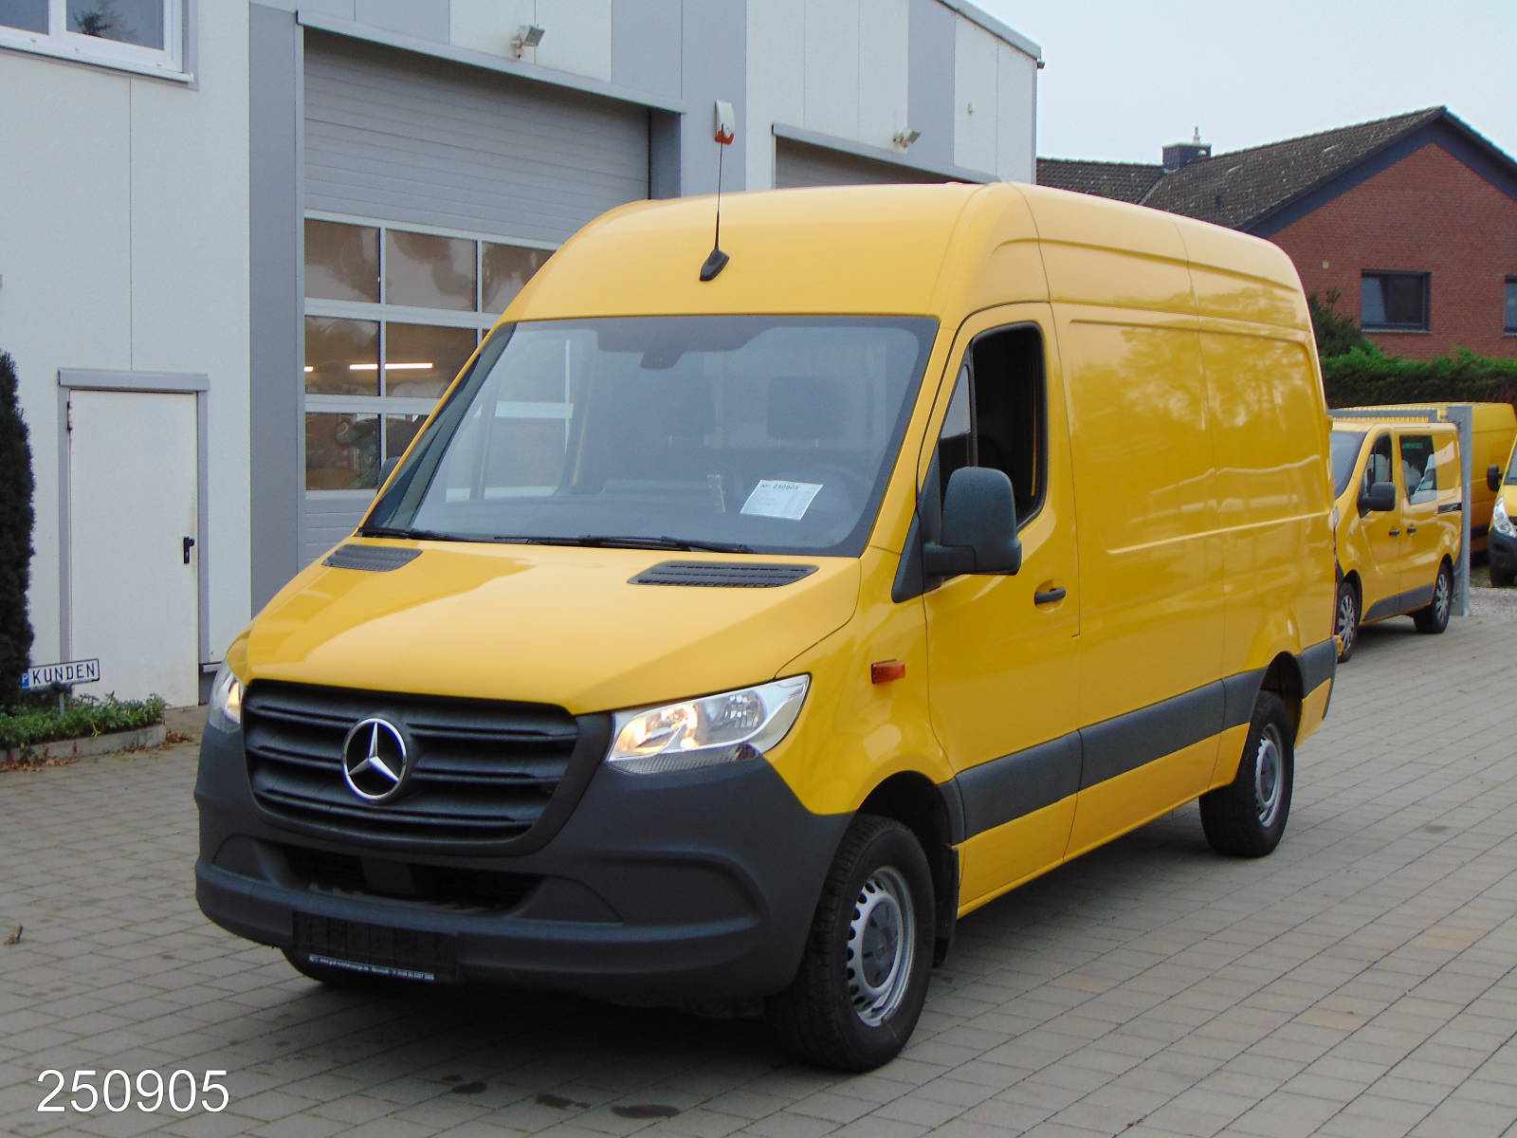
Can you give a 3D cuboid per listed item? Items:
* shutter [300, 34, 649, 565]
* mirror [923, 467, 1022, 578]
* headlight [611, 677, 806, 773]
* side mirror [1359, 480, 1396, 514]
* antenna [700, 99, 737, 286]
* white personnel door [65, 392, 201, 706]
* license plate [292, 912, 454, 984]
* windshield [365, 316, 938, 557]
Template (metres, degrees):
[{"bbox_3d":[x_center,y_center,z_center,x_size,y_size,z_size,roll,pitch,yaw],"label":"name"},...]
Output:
[{"bbox_3d":[-2.166,-1.486,16.766,0.100,4.495,4.479,2,3,33],"label":"shutter"},{"bbox_3d":[0.588,-0.134,6.128,0.245,0.310,0.170,2,5,29],"label":"mirror"},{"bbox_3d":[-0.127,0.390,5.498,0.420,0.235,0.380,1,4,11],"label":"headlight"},{"bbox_3d":[4.880,-0.572,17.300,0.250,0.270,0.170,2,4,30],"label":"side mirror"},{"bbox_3d":[-0.140,-1.157,6.901,0.060,0.500,0.170,2,5,29],"label":"antenna"},{"bbox_3d":[-3.881,-0.086,13.597,0.070,2.000,1.000,2,3,33],"label":"white personnel door"},{"bbox_3d":[-0.975,0.962,5.574,0.530,0.125,0.025,2,5,29],"label":"license plate"},{"bbox_3d":[-0.341,-0.415,6.599,1.760,1.010,0.150,2,-39,29],"label":"windshield"}]

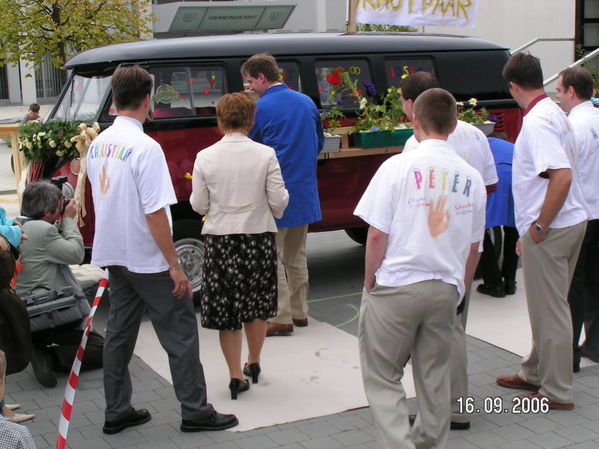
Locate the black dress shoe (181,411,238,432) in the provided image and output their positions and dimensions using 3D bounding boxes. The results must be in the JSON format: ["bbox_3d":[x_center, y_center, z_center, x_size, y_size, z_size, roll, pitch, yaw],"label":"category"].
[{"bbox_3d":[-0.440,0.937,5.071,0.290,0.115,0.108,-3,9,-9],"label":"black dress shoe"}]

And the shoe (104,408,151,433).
[{"bbox_3d":[-0.855,0.936,5.142,0.105,0.115,0.285,8,13,44],"label":"shoe"}]

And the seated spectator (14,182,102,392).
[{"bbox_3d":[-1.305,0.310,5.917,0.720,1.120,0.530,-10,13,-42],"label":"seated spectator"}]

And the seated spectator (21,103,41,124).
[{"bbox_3d":[-4.100,-1.269,15.996,0.460,1.160,0.620,-3,9,-10],"label":"seated spectator"}]

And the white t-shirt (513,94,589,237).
[{"bbox_3d":[1.256,-0.286,5.196,0.300,0.680,0.470,3,10,25],"label":"white t-shirt"}]

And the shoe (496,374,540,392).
[{"bbox_3d":[1.196,0.816,5.565,0.285,0.110,0.105,5,11,33],"label":"shoe"}]

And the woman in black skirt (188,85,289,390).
[{"bbox_3d":[-0.303,0.104,5.503,0.500,1.610,0.380,-1,9,0],"label":"woman in black skirt"}]

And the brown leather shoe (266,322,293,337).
[{"bbox_3d":[-0.187,0.657,6.744,0.285,0.110,0.105,-1,9,4],"label":"brown leather shoe"}]

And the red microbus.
[{"bbox_3d":[-0.144,-0.573,8.540,4.260,1.950,1.750,-7,11,-30],"label":"red microbus"}]

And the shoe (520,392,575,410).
[{"bbox_3d":[1.257,0.859,5.289,0.285,0.110,0.105,3,10,26],"label":"shoe"}]

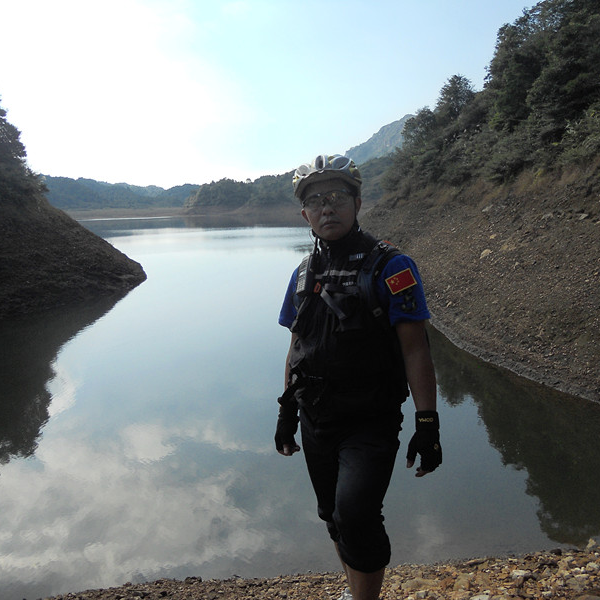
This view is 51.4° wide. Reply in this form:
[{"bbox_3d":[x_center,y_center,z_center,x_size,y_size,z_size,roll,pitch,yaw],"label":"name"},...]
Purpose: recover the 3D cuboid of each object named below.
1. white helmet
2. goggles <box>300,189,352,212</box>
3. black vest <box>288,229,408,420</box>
[{"bbox_3d":[0.076,-0.397,2.000,0.215,0.155,0.280,-11,-4,8],"label":"white helmet"},{"bbox_3d":[0.089,-0.304,1.960,0.150,0.050,0.140,-12,-2,9],"label":"goggles"},{"bbox_3d":[0.157,0.068,2.100,0.400,0.600,0.270,0,7,27],"label":"black vest"}]

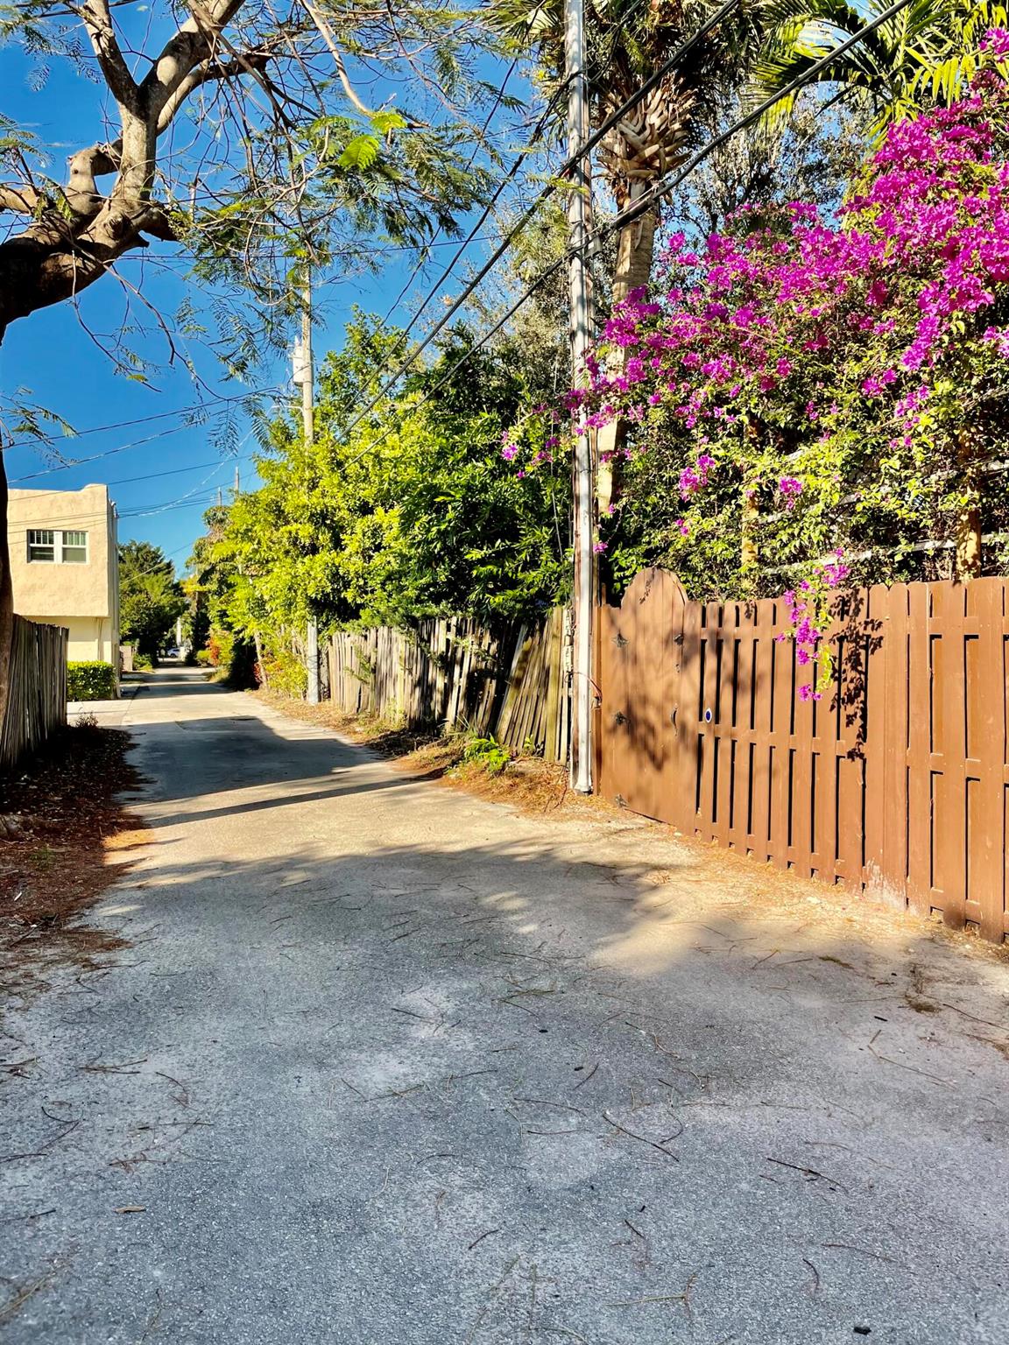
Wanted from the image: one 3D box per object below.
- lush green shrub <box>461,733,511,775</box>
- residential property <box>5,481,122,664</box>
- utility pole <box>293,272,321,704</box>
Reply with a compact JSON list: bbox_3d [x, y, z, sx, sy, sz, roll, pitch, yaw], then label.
[{"bbox_3d":[-0.226,0.965,12.050,0.530,0.440,0.480,-1,2,-18],"label":"lush green shrub"},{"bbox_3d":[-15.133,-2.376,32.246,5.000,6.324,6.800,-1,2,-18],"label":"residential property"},{"bbox_3d":[-5.203,-4.805,26.406,0.520,11.250,0.360,-1,2,-18],"label":"utility pole"}]

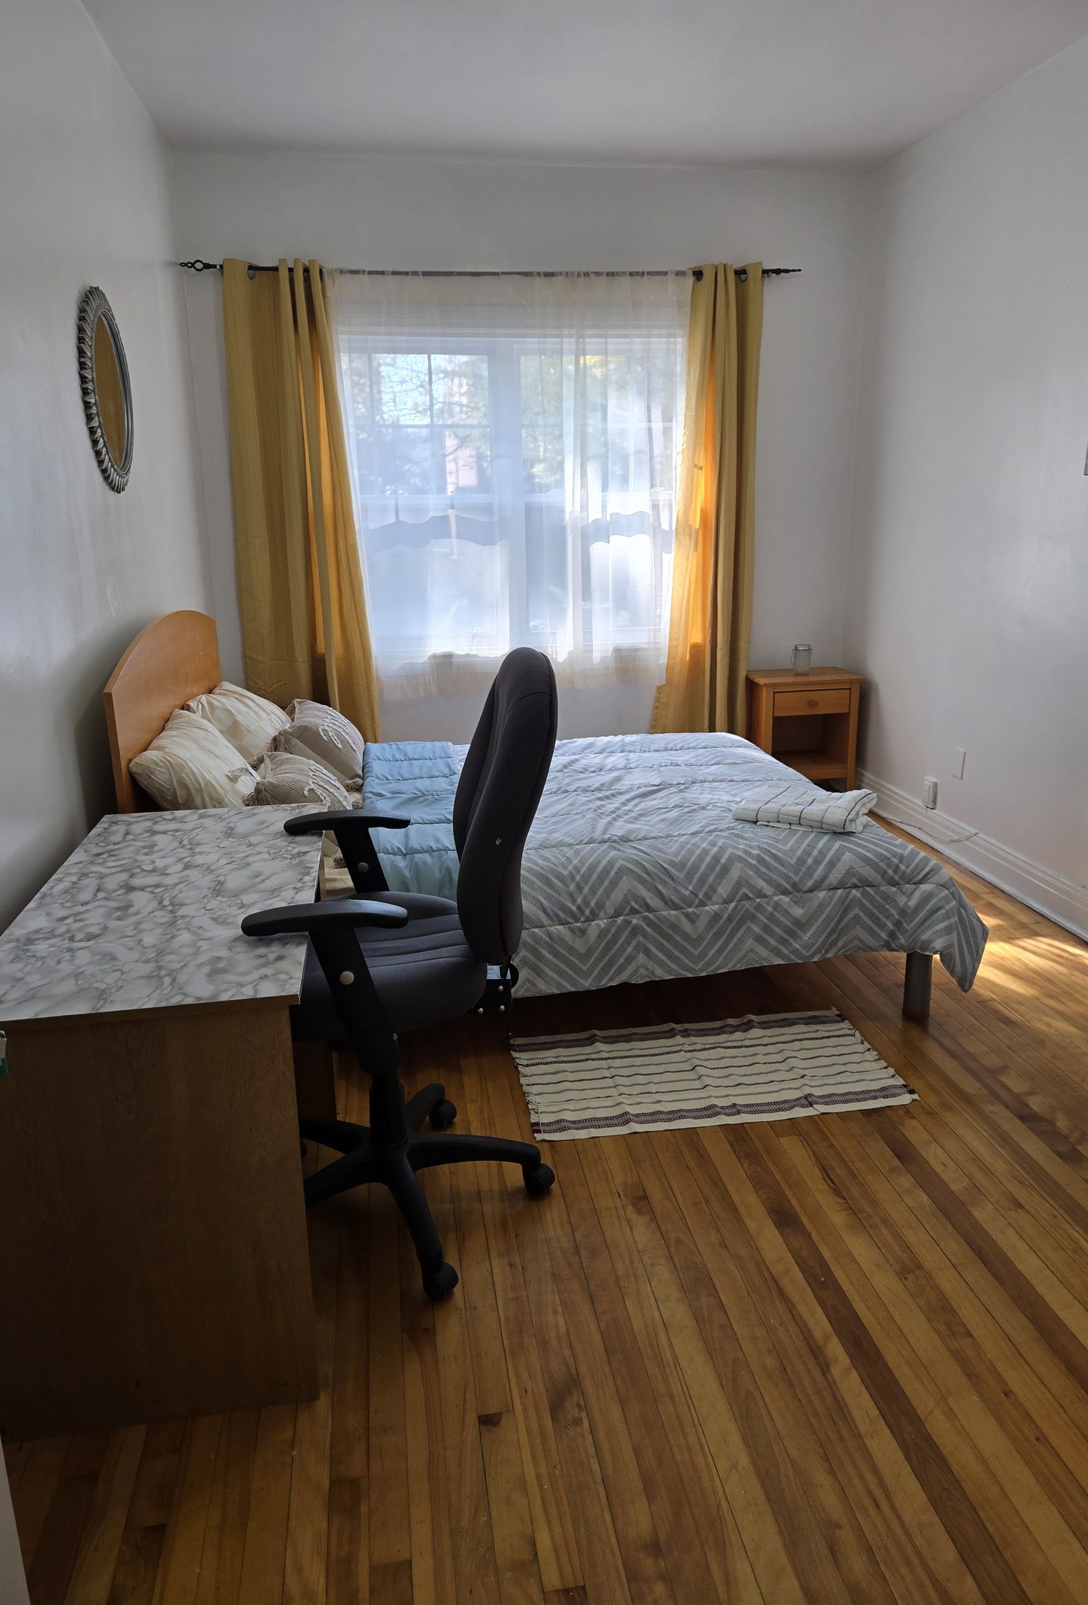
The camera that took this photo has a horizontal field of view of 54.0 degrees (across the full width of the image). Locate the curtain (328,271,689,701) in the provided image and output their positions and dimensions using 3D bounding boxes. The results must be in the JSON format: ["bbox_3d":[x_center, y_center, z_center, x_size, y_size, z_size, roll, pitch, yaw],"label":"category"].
[{"bbox_3d":[-0.117,-1.358,4.693,1.571,1.786,0.083,-3,16,-8],"label":"curtain"}]

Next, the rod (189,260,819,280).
[{"bbox_3d":[-0.168,-2.217,4.443,2.602,0.058,0.076,-3,16,-8],"label":"rod"}]

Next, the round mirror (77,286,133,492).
[{"bbox_3d":[-1.202,-1.147,2.971,0.031,0.528,0.521,-3,16,-8],"label":"round mirror"}]

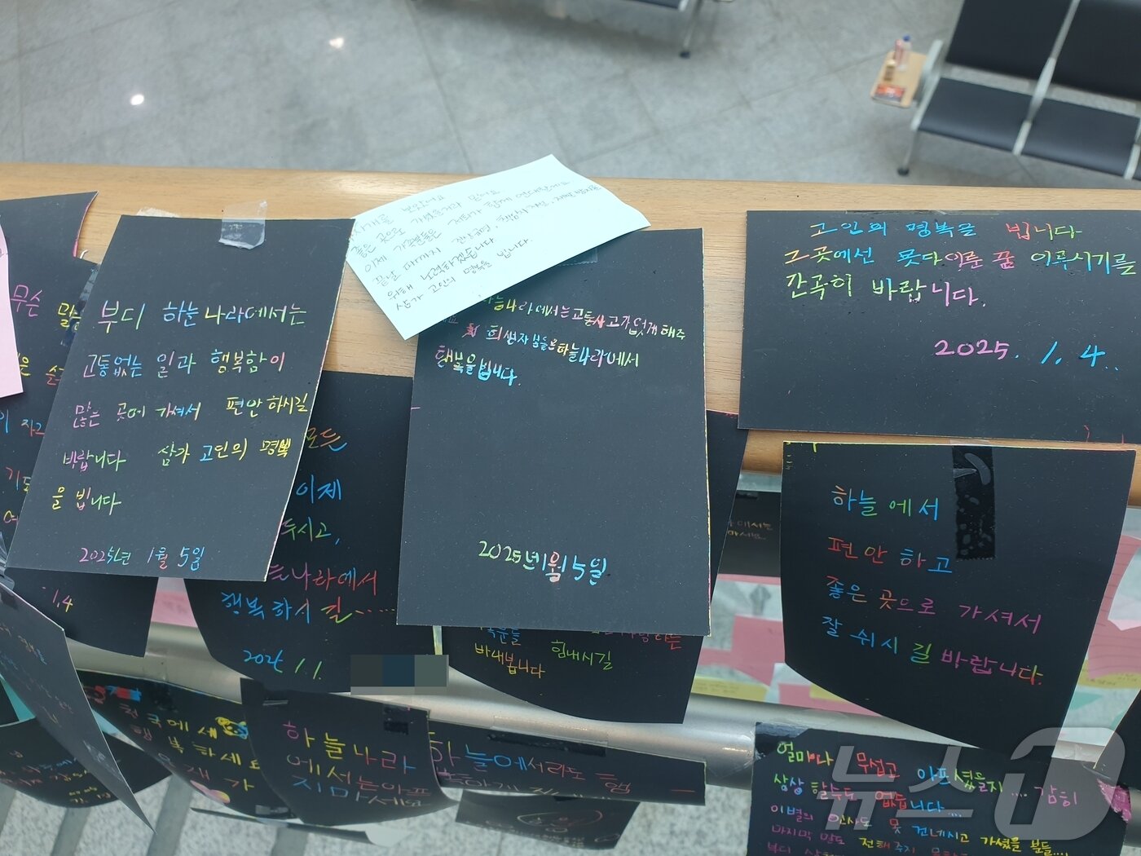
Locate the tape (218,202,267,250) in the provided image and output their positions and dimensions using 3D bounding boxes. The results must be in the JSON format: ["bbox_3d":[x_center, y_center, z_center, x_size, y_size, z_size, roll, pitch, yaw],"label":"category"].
[{"bbox_3d":[-0.139,-0.086,0.365,0.020,0.002,0.023,-3,71,3],"label":"tape"}]

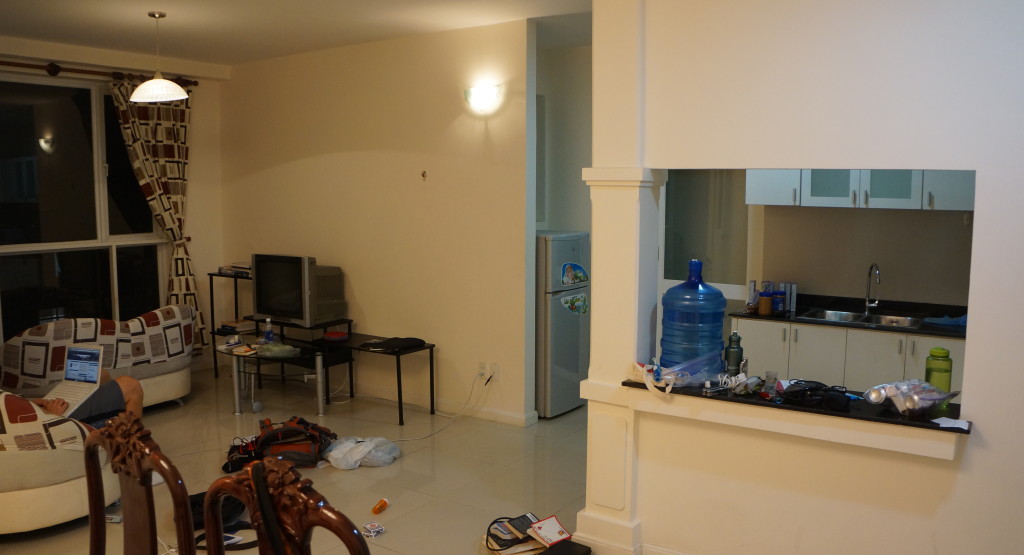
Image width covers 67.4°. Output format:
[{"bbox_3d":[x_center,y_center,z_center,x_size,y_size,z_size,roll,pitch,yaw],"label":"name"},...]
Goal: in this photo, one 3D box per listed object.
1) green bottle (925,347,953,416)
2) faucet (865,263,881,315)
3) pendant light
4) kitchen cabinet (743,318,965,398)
[{"bbox_3d":[1.527,0.361,2.746,0.086,0.220,0.086,4,7,34],"label":"green bottle"},{"bbox_3d":[2.202,0.084,4.677,0.060,0.330,0.170,1,6,5],"label":"faucet"},{"bbox_3d":[-2.239,-1.391,4.862,0.355,0.570,0.355,4,8,34],"label":"pendant light"},{"bbox_3d":[2.105,0.677,4.678,1.340,0.820,0.580,4,8,34],"label":"kitchen cabinet"}]

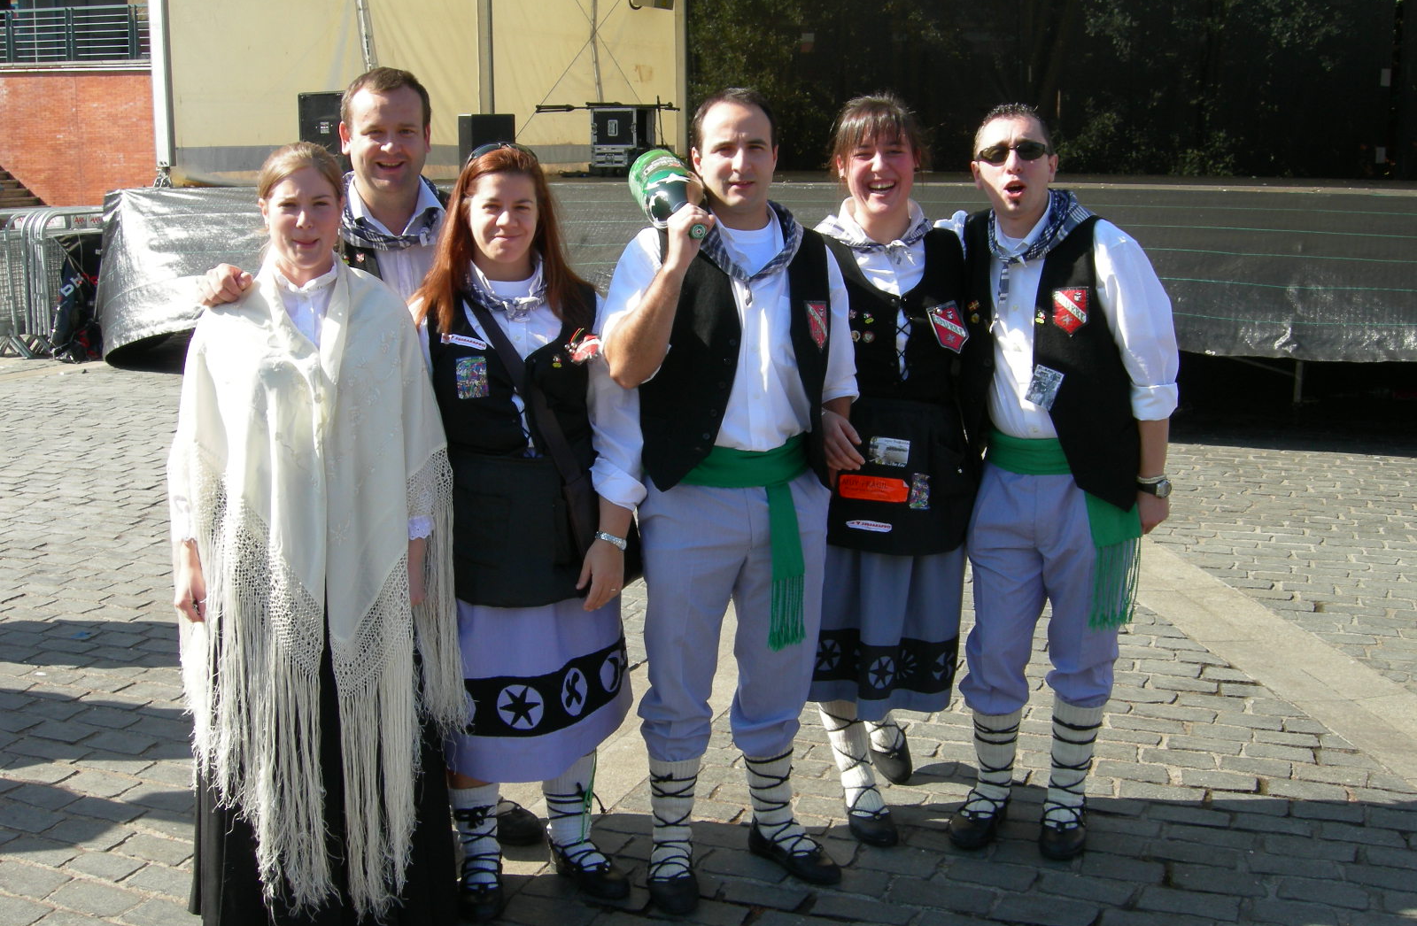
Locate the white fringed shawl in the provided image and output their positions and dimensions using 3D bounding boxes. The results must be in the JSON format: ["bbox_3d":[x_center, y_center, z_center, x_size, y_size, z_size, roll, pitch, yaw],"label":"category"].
[{"bbox_3d":[-0.765,0.215,3.040,0.550,1.230,0.420,-3,11,-18],"label":"white fringed shawl"}]

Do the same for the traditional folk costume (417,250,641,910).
[{"bbox_3d":[-0.380,0.257,3.310,0.490,1.390,0.370,-2,11,-10],"label":"traditional folk costume"}]

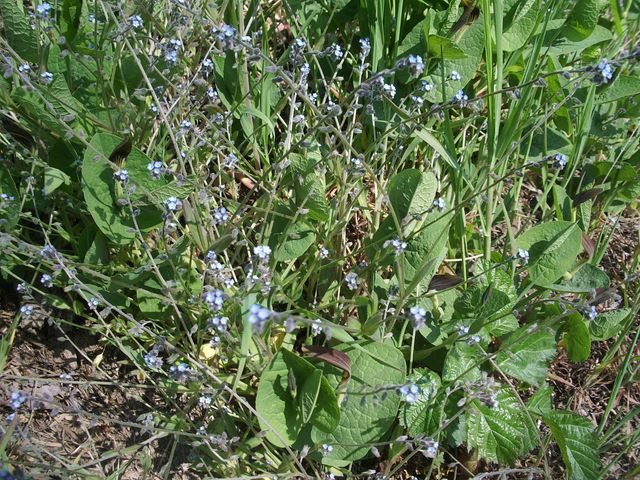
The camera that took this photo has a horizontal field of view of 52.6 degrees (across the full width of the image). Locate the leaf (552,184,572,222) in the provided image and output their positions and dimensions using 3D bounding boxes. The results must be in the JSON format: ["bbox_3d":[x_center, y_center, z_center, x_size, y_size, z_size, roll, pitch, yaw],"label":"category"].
[{"bbox_3d":[0.210,-0.033,0.560,0.018,0.010,0.034,0,67,13],"label":"leaf"}]

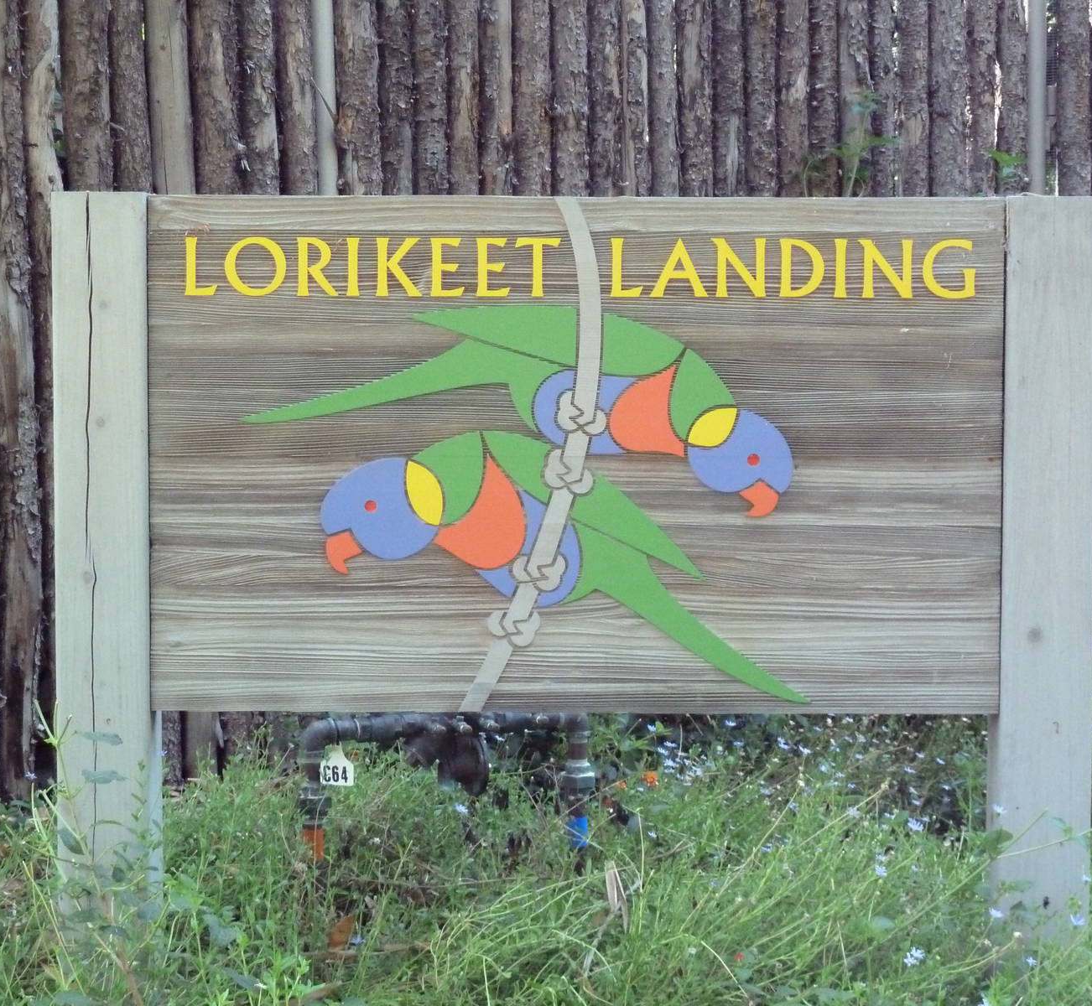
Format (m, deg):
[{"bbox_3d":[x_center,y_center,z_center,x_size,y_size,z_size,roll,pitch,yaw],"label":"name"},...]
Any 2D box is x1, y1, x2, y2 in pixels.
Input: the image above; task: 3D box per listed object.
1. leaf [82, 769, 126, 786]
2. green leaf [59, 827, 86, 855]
[{"bbox_3d":[-0.646,0.401,4.080,0.063,0.019,0.035,0,4,0],"label":"leaf"},{"bbox_3d":[-0.693,0.495,4.080,0.030,0.056,0.015,-41,-12,-18],"label":"green leaf"}]

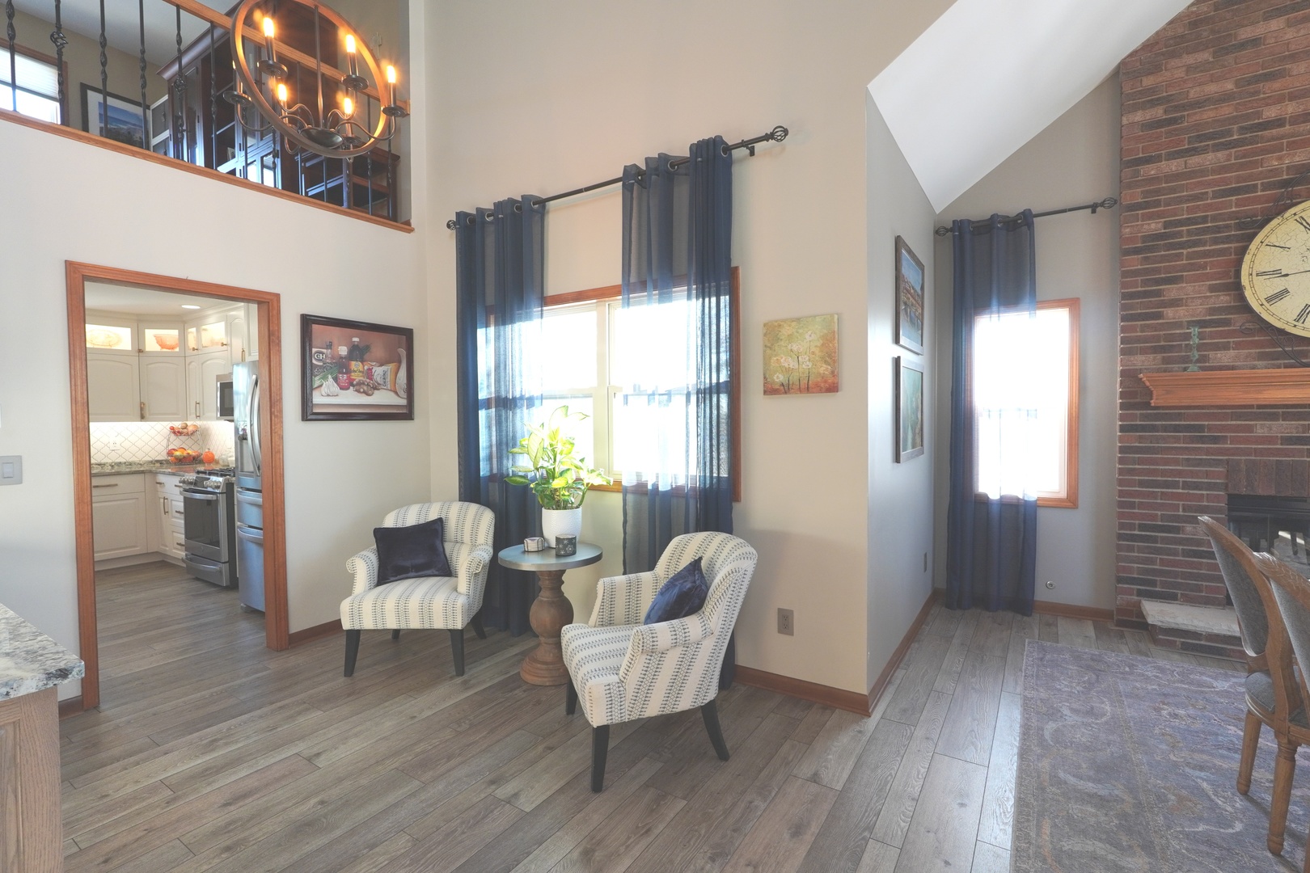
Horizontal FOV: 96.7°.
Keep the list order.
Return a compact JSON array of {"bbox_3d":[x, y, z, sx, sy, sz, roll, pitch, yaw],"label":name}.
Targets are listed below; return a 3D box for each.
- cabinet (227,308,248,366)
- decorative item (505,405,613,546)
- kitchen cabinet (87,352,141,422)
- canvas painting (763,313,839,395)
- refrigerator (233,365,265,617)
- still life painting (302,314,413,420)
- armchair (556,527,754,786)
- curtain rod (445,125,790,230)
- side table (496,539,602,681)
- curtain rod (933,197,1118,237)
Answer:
[{"bbox_3d":[-3.493,-0.845,5.242,0.733,0.542,0.330,0,2,34],"label":"cabinet"},{"bbox_3d":[-0.543,0.218,3.310,0.600,0.800,0.520,-1,2,-9],"label":"decorative item"},{"bbox_3d":[-5.409,-0.463,5.631,0.335,0.653,0.579,0,2,34],"label":"kitchen cabinet"},{"bbox_3d":[0.682,-0.374,2.736,0.363,0.353,0.031,0,2,34],"label":"canvas painting"},{"bbox_3d":[-2.434,0.359,4.266,0.910,1.780,0.900,1,2,34],"label":"refrigerator"},{"bbox_3d":[-1.935,-0.427,3.846,0.040,0.654,0.742,0,2,34],"label":"still life painting"},{"bbox_3d":[-0.002,0.870,2.521,0.740,0.840,0.700,-1,2,-19],"label":"armchair"},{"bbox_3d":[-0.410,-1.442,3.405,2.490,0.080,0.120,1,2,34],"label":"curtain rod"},{"bbox_3d":[-0.549,0.936,3.118,0.544,0.650,0.544,-1,2,0],"label":"side table"},{"bbox_3d":[2.507,-1.489,3.999,1.050,0.080,0.120,1,2,34],"label":"curtain rod"}]

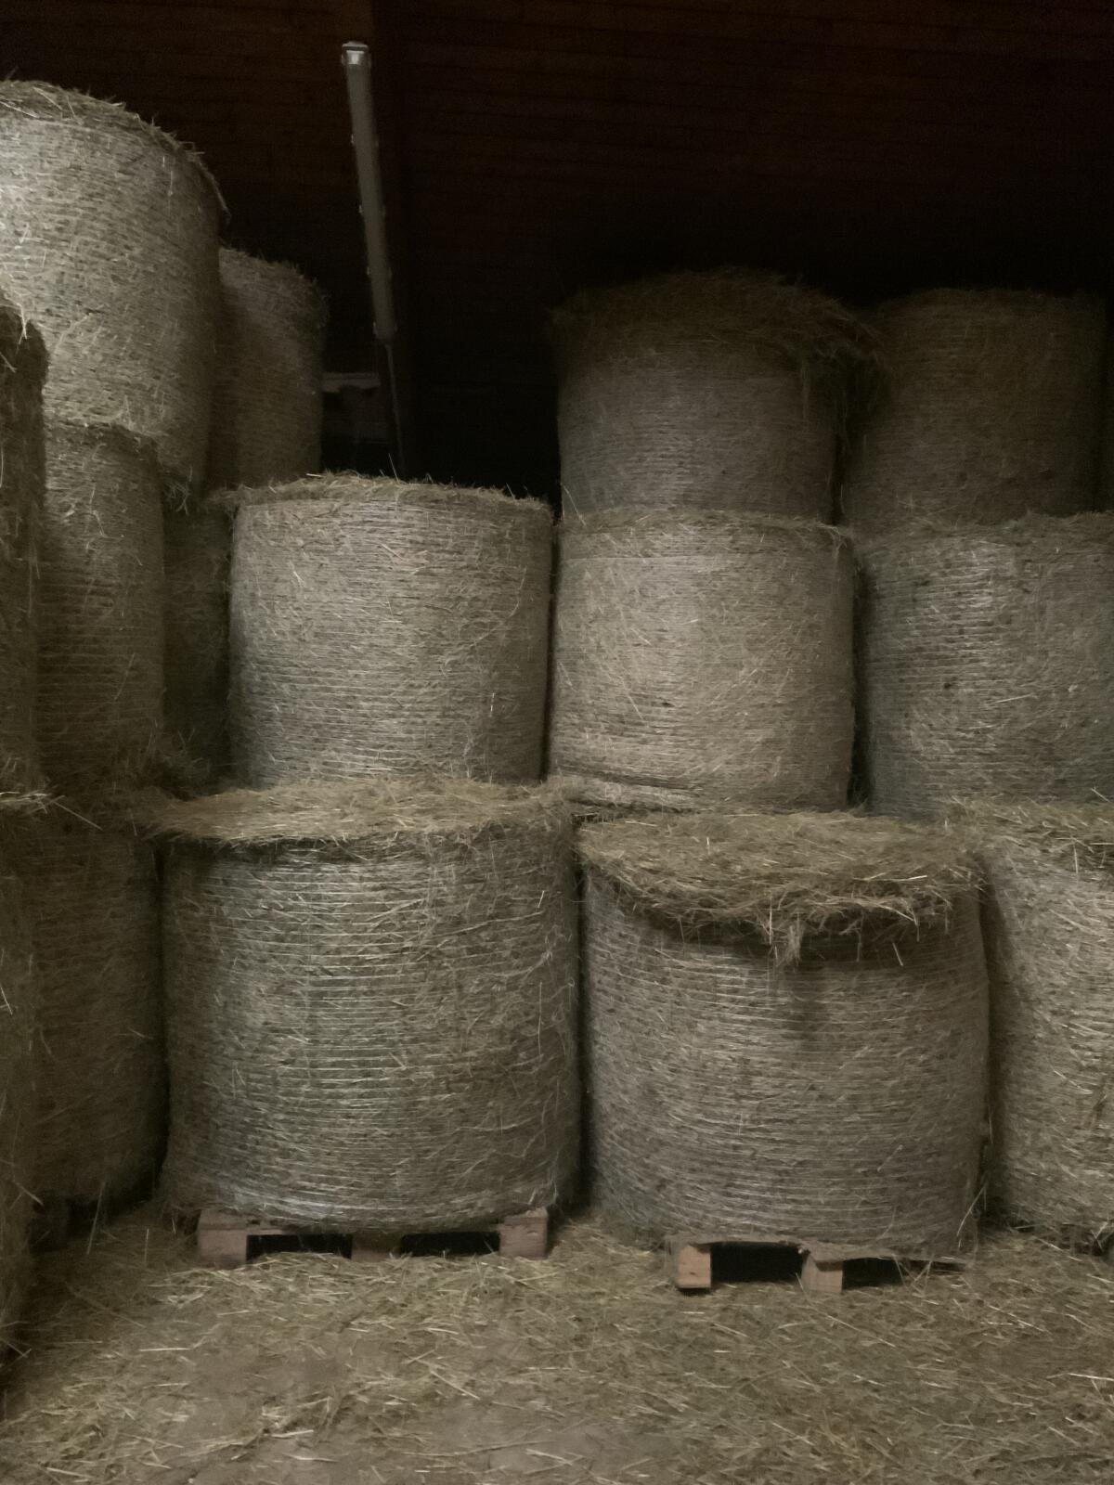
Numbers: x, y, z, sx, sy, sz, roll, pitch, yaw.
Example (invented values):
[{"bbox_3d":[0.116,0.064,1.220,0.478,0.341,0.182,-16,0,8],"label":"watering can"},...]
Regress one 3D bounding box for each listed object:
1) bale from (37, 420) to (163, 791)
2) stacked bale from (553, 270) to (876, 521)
[{"bbox_3d":[-2.117,-0.453,4.264,1.462,1.170,1.462,-2,4,-26],"label":"bale"},{"bbox_3d":[0.762,-1.677,6.503,1.492,1.160,1.492,0,3,7],"label":"stacked bale"}]

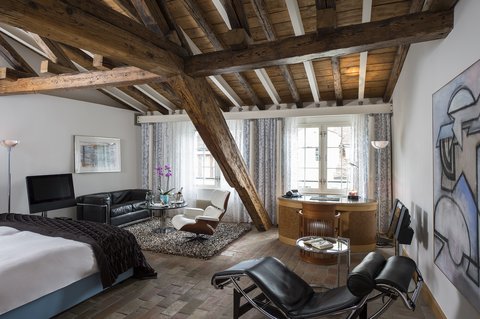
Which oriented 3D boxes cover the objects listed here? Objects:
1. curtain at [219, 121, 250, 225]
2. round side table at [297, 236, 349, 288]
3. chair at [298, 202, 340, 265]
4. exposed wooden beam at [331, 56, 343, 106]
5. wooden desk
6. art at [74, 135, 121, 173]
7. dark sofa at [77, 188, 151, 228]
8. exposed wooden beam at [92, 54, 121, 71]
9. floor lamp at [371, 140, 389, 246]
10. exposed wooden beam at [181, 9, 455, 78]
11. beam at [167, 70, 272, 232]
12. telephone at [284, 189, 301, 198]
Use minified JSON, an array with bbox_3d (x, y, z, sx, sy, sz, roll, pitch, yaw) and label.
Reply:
[{"bbox_3d":[-0.120,0.245,6.413,0.770,2.280,0.140,0,0,20],"label":"curtain"},{"bbox_3d":[0.800,1.100,2.800,0.520,0.600,0.520,0,0,19],"label":"round side table"},{"bbox_3d":[1.123,0.991,4.128,0.560,0.810,0.550,0,0,17],"label":"chair"},{"bbox_3d":[1.610,-1.280,4.830,0.130,0.140,1.850,0,-14,21],"label":"exposed wooden beam"},{"bbox_3d":[1.370,1.020,4.680,1.530,0.720,0.780,0,0,19],"label":"wooden desk"},{"bbox_3d":[-2.970,-0.070,6.220,0.040,0.740,1.080,0,0,25],"label":"art"},{"bbox_3d":[-2.608,1.025,6.242,0.710,0.690,1.320,0,0,20],"label":"dark sofa"},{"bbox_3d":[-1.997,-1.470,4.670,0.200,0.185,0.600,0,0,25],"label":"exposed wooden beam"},{"bbox_3d":[2.368,0.542,4.951,0.290,1.730,0.290,0,0,20],"label":"floor lamp"},{"bbox_3d":[0.545,-1.080,2.960,2.620,0.215,0.220,0,0,29],"label":"exposed wooden beam"},{"bbox_3d":[-0.130,0.075,4.740,0.240,3.350,0.350,0,43,29],"label":"beam"},{"bbox_3d":[0.903,0.586,5.048,0.220,0.120,0.200,0,0,15],"label":"telephone"}]

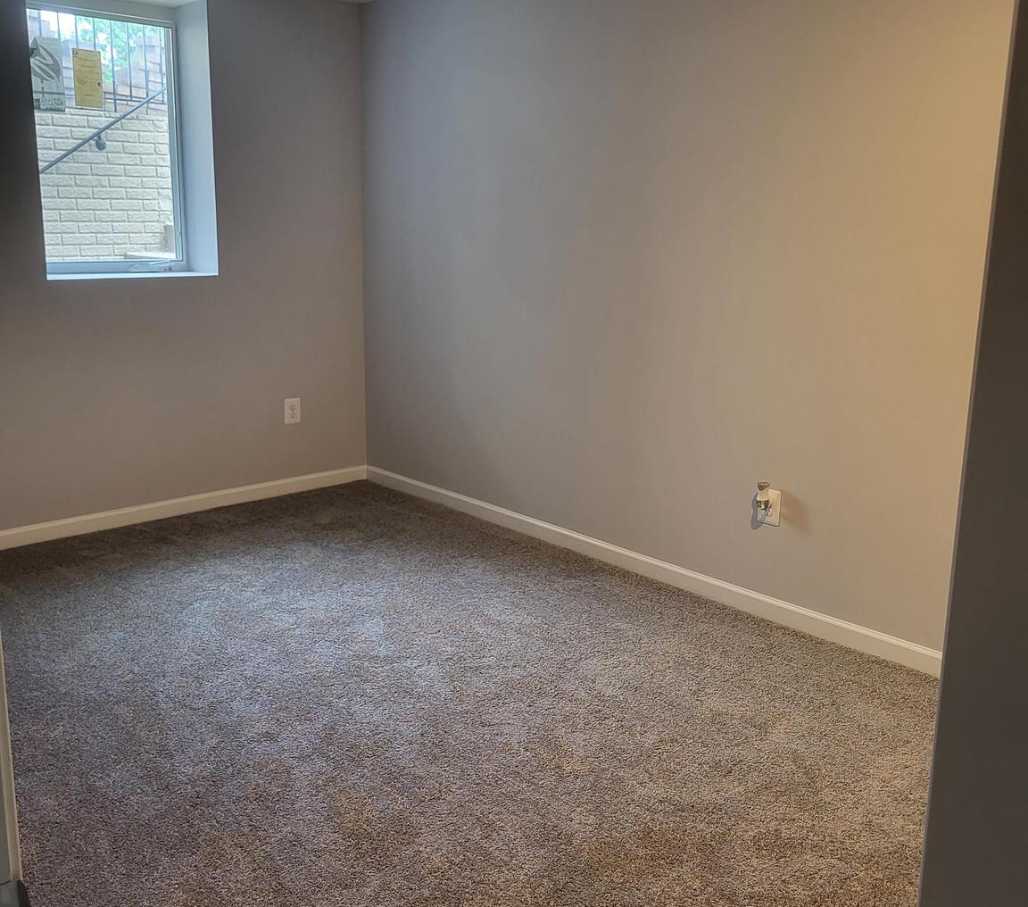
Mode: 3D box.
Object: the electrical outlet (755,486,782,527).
[{"bbox_3d":[0.885,0.186,3.586,0.018,0.122,0.086,-11,18,-42],"label":"electrical outlet"}]

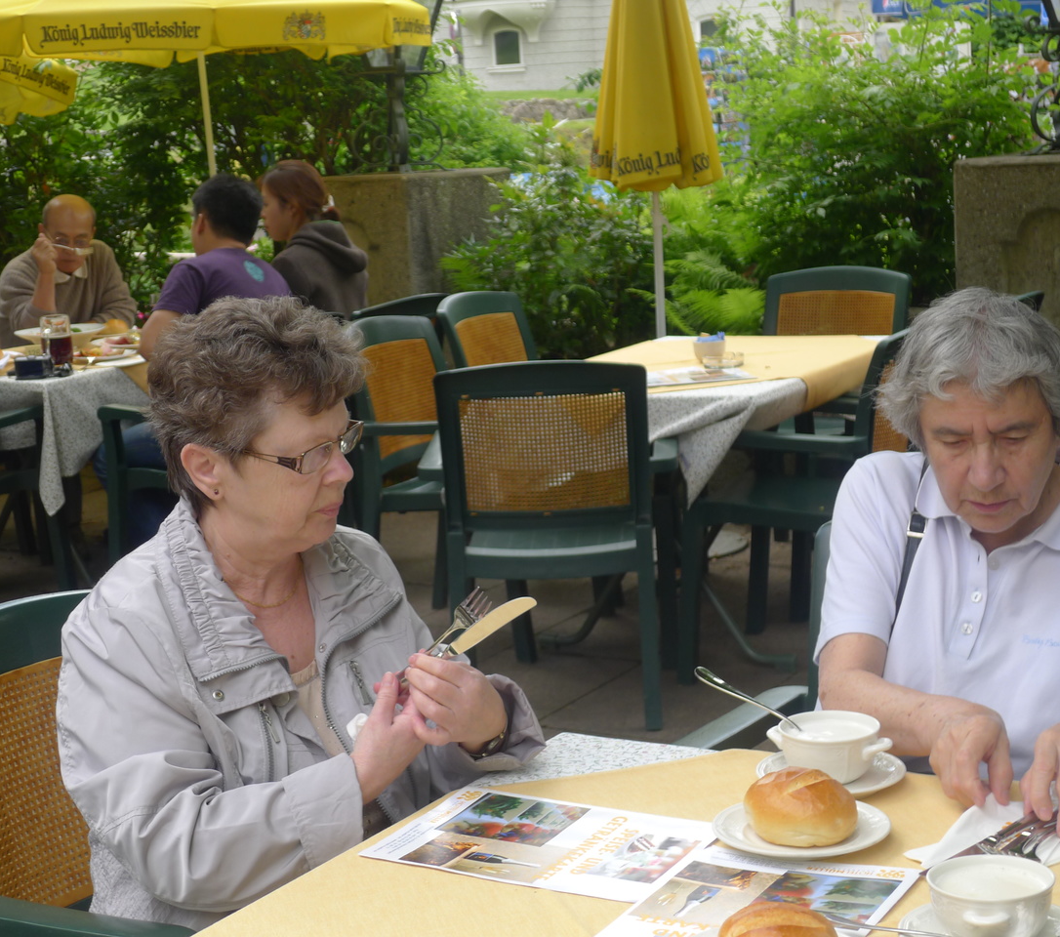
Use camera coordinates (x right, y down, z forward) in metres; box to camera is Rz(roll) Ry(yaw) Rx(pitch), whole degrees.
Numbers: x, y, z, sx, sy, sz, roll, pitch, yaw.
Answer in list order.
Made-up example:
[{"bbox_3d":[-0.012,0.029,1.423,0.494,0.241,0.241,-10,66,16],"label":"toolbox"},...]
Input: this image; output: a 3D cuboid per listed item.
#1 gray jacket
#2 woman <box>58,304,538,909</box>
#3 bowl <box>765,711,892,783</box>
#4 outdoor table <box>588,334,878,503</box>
[{"bbox_3d":[-0.230,0.323,2.403,0.460,0.580,0.490,5,14,39],"label":"gray jacket"},{"bbox_3d":[-0.119,0.467,2.166,0.740,1.255,0.570,4,12,33],"label":"woman"},{"bbox_3d":[0.314,0.296,2.261,0.142,0.056,0.107,1,12,24],"label":"bowl"},{"bbox_3d":[0.465,0.112,5.324,0.694,0.750,0.897,2,12,25],"label":"outdoor table"}]

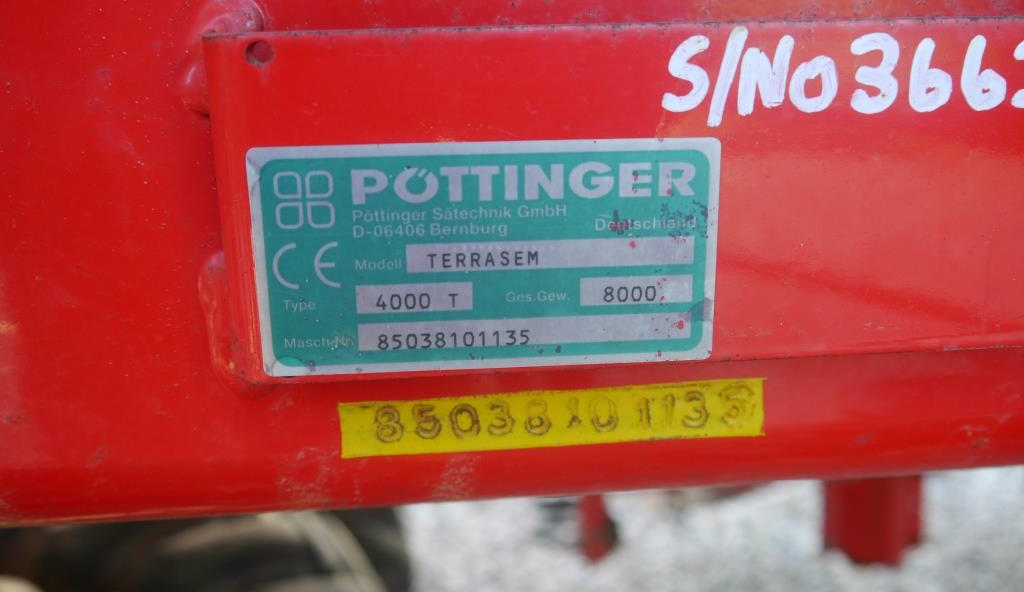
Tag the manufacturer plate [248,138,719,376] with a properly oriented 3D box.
[{"bbox_3d":[-0.005,-0.008,0.227,0.104,0.052,0.001,-2,15,-4],"label":"manufacturer plate"}]

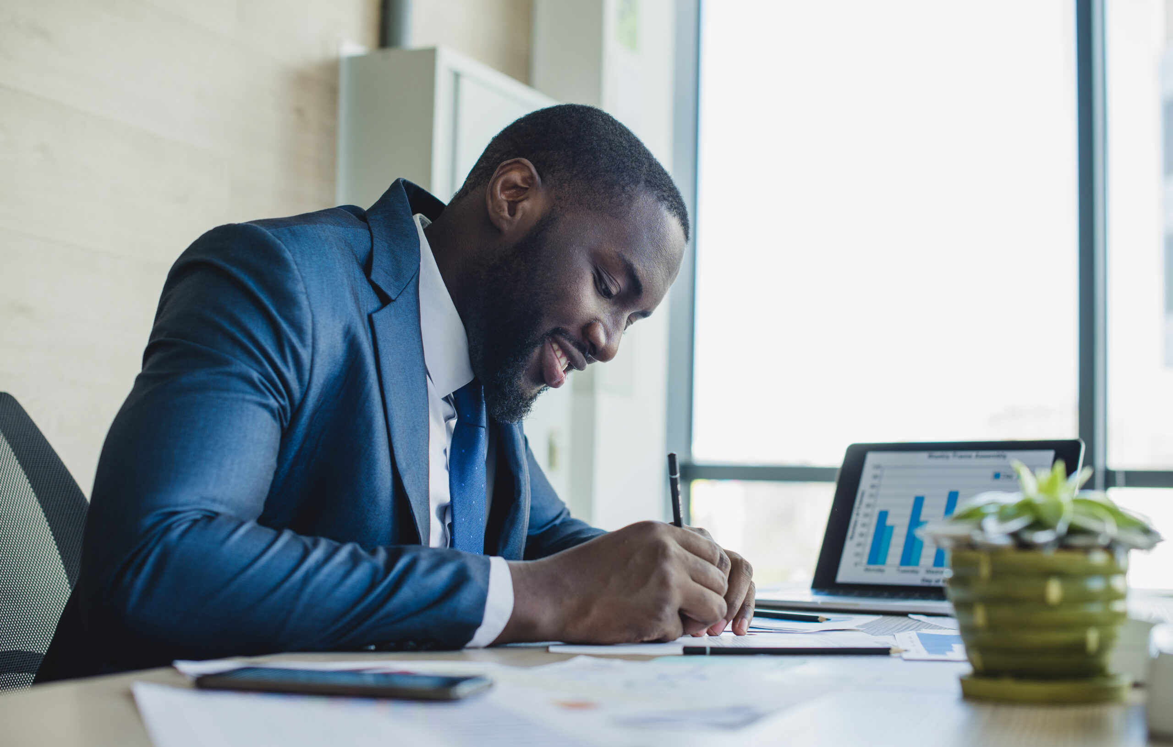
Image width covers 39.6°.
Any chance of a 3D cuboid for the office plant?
[{"bbox_3d":[0.296,0.136,1.057,0.152,0.150,0.152,0,-5,16],"label":"office plant"}]

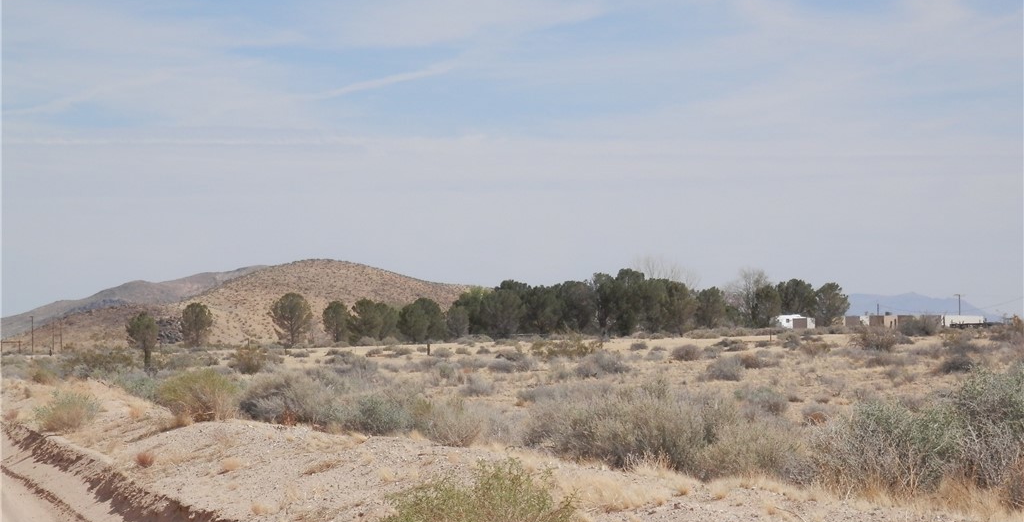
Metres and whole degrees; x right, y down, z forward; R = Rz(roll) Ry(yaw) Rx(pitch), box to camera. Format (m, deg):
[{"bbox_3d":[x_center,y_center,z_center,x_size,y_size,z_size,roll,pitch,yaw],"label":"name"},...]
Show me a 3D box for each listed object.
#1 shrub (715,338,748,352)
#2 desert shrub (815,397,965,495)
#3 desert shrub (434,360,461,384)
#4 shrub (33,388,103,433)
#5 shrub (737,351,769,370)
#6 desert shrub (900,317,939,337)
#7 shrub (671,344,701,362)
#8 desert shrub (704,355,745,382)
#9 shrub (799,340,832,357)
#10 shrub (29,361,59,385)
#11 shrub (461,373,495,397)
[{"bbox_3d":[13.160,5.006,188.000,2.040,0.840,1.730,0,-1,0],"label":"shrub"},{"bbox_3d":[3.437,1.698,28.700,1.370,0.860,1.240,0,-1,0],"label":"desert shrub"},{"bbox_3d":[-1.995,3.418,97.000,0.800,0.740,0.720,0,-1,0],"label":"desert shrub"},{"bbox_3d":[-6.733,2.272,47.500,1.000,0.651,0.920,0,-1,0],"label":"shrub"},{"bbox_3d":[8.172,3.395,107.000,1.160,0.614,1.067,0,-1,0],"label":"shrub"},{"bbox_3d":[38.891,6.314,300.000,3.830,1.820,3.250,0,-1,0],"label":"desert shrub"},{"bbox_3d":[7.346,3.852,132.000,1.347,0.758,1.239,0,-1,0],"label":"shrub"},{"bbox_3d":[6.031,3.051,89.000,1.135,0.738,1.044,0,-1,0],"label":"desert shrub"},{"bbox_3d":[14.566,4.186,150.000,1.530,0.860,1.380,0,-1,0],"label":"shrub"},{"bbox_3d":[-16.435,3.946,110.000,1.050,0.840,0.950,0,-1,0],"label":"shrub"},{"bbox_3d":[-0.836,3.018,76.000,0.824,0.582,0.758,0,-1,0],"label":"shrub"}]

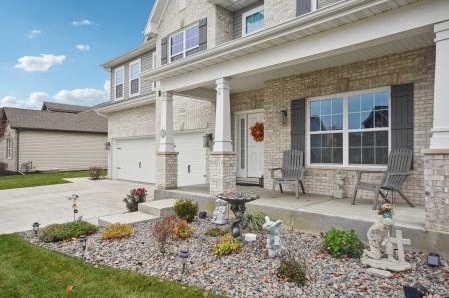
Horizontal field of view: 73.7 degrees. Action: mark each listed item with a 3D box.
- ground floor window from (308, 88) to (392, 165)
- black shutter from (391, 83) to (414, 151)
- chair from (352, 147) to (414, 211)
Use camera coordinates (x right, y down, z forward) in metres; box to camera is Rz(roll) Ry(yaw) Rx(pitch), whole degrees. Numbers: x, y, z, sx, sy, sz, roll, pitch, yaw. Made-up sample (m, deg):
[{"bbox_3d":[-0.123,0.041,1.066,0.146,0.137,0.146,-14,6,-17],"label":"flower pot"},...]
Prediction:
[{"bbox_3d":[2.560,-0.376,6.402,1.830,1.570,0.100,-1,-1,44],"label":"ground floor window"},{"bbox_3d":[3.407,-0.426,5.753,0.375,1.620,0.045,-1,-2,45],"label":"black shutter"},{"bbox_3d":[2.838,0.506,5.365,0.860,1.040,0.670,0,-1,-16],"label":"chair"}]

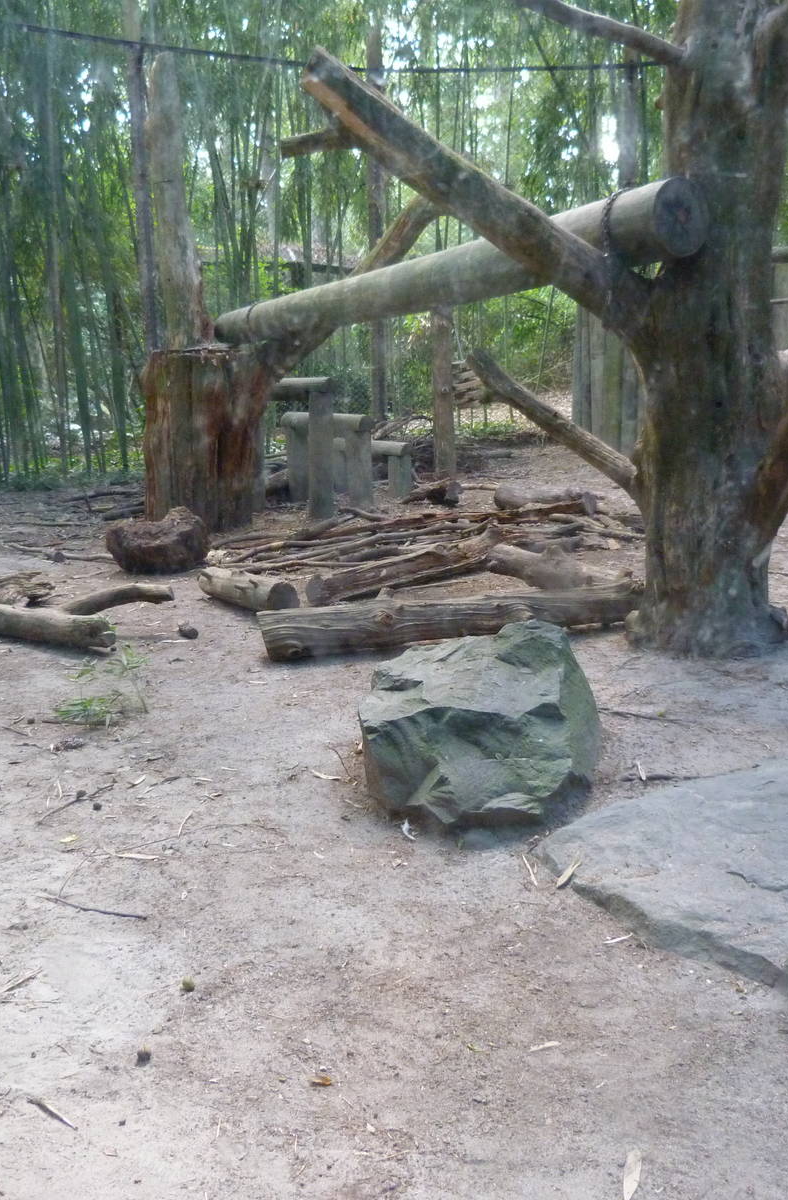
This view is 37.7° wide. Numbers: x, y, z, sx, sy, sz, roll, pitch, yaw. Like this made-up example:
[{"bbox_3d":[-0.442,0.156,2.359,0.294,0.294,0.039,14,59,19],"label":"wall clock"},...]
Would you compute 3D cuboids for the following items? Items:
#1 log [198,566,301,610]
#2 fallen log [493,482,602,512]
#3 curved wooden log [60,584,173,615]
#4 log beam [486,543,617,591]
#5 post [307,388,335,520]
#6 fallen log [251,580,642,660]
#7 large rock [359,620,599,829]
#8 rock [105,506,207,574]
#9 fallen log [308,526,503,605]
[{"bbox_3d":[-0.970,-0.074,7.656,0.726,0.210,0.210,7,13,36],"label":"log"},{"bbox_3d":[1.760,-1.173,13.255,1.204,0.300,0.280,1,11,5],"label":"fallen log"},{"bbox_3d":[-1.760,-0.013,7.541,0.769,0.140,0.180,-9,14,-40],"label":"curved wooden log"},{"bbox_3d":[1.080,-0.199,8.096,0.240,0.270,1.316,-7,12,-30],"label":"log beam"},{"bbox_3d":[-0.779,-1.519,12.269,0.260,1.370,0.260,0,10,0],"label":"post"},{"bbox_3d":[0.385,0.098,6.518,2.314,0.270,0.270,-4,11,-21],"label":"fallen log"},{"bbox_3d":[0.308,0.412,4.246,0.800,0.490,0.760,0,11,4],"label":"large rock"},{"bbox_3d":[-1.602,-0.417,7.819,0.660,0.350,0.560,-2,10,-11],"label":"rock"},{"bbox_3d":[0.115,-0.246,8.271,0.280,0.310,1.871,9,14,41],"label":"fallen log"}]

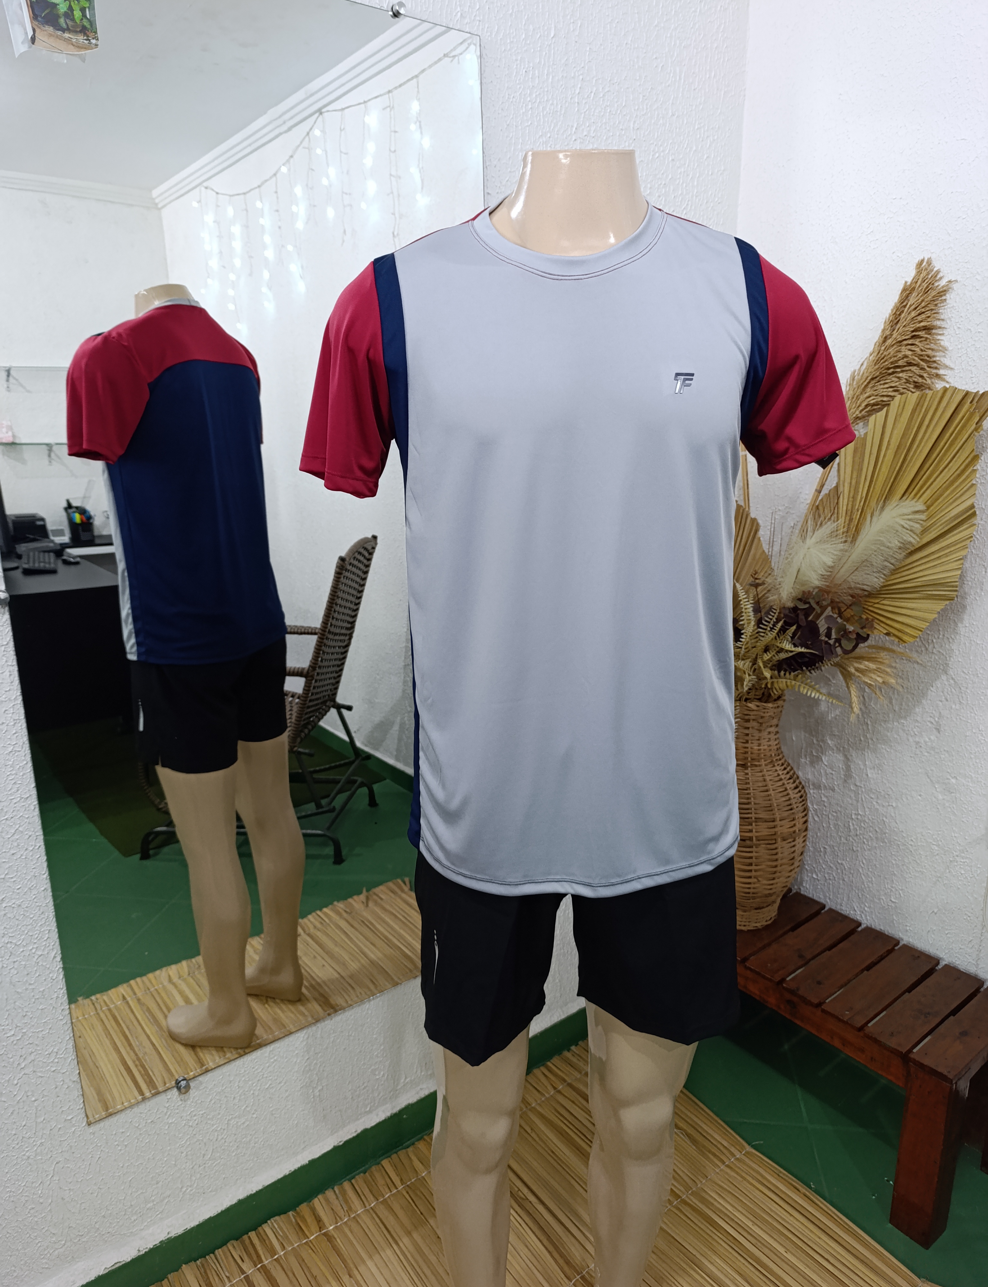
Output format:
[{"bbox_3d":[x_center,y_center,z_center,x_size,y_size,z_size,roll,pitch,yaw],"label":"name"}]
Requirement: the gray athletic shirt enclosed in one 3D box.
[{"bbox_3d":[0.084,-0.100,0.908,0.540,0.680,0.295,-2,15,-5],"label":"gray athletic shirt"}]

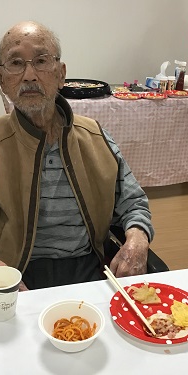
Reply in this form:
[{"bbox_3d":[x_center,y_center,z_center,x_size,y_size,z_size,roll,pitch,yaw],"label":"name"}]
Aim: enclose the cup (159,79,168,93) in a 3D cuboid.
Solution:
[{"bbox_3d":[0.483,-0.694,3.043,0.056,0.096,0.056,-5,23,-17],"label":"cup"}]

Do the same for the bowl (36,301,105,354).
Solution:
[{"bbox_3d":[-0.039,0.243,0.762,0.112,0.045,0.112,2,22,-1],"label":"bowl"}]

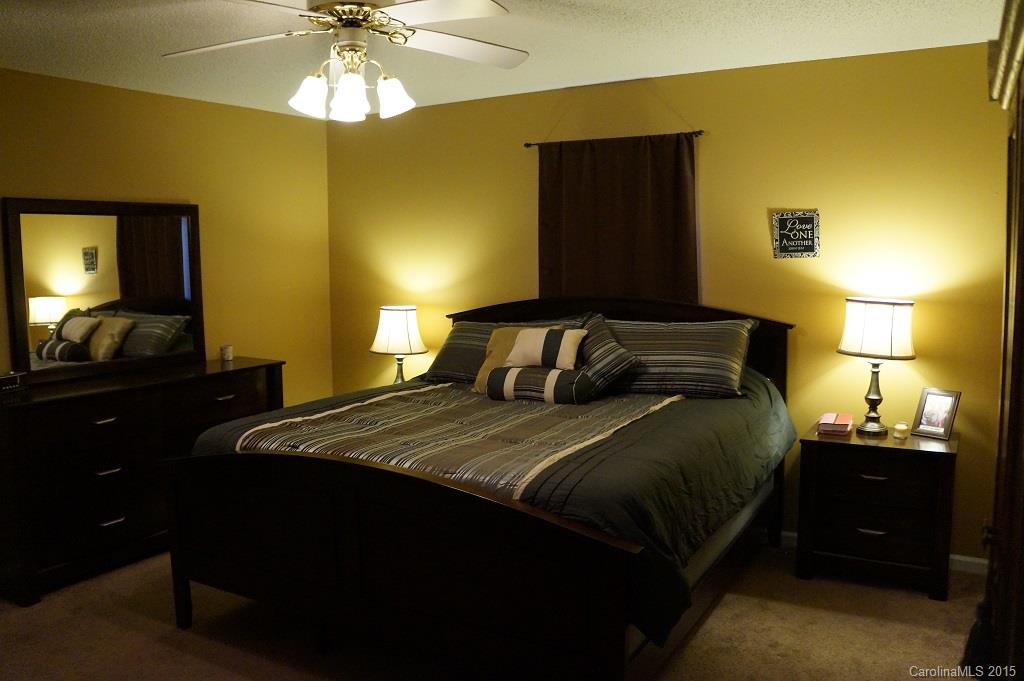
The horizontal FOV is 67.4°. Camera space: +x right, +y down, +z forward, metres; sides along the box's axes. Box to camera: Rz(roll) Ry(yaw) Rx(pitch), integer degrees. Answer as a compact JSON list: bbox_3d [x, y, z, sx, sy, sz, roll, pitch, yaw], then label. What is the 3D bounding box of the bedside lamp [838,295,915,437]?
[{"bbox_3d":[1.731,0.132,3.655,0.342,0.663,0.342,3,7,31],"label":"bedside lamp"}]

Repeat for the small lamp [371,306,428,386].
[{"bbox_3d":[-0.746,0.094,5.109,0.383,0.643,0.383,-1,6,0],"label":"small lamp"}]

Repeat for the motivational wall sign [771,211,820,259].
[{"bbox_3d":[1.455,-0.541,3.927,0.224,0.239,0.020,3,7,31],"label":"motivational wall sign"}]

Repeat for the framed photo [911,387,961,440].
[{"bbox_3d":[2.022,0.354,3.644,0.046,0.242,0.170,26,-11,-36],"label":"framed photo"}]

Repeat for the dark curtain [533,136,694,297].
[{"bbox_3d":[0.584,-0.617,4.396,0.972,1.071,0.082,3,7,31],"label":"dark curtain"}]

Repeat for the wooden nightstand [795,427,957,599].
[{"bbox_3d":[1.762,0.802,3.706,0.643,0.678,0.418,3,7,30],"label":"wooden nightstand"}]

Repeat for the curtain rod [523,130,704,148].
[{"bbox_3d":[0.547,-1.143,4.364,1.109,0.041,0.051,3,7,31],"label":"curtain rod"}]

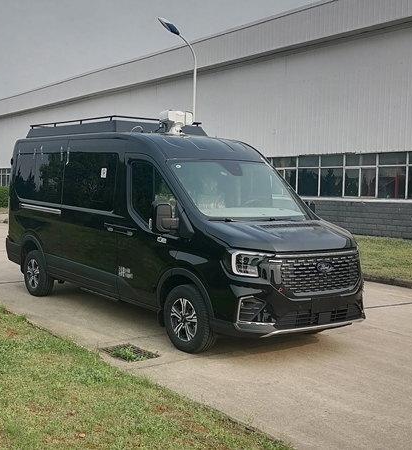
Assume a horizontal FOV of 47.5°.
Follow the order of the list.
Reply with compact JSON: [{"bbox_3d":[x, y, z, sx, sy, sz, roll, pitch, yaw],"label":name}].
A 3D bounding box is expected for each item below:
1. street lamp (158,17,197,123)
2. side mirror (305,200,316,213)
[{"bbox_3d":[-0.785,-2.320,12.651,0.320,5.980,1.510,5,5,44],"label":"street lamp"},{"bbox_3d":[1.366,-0.140,6.305,0.170,0.330,0.260,5,5,44],"label":"side mirror"}]

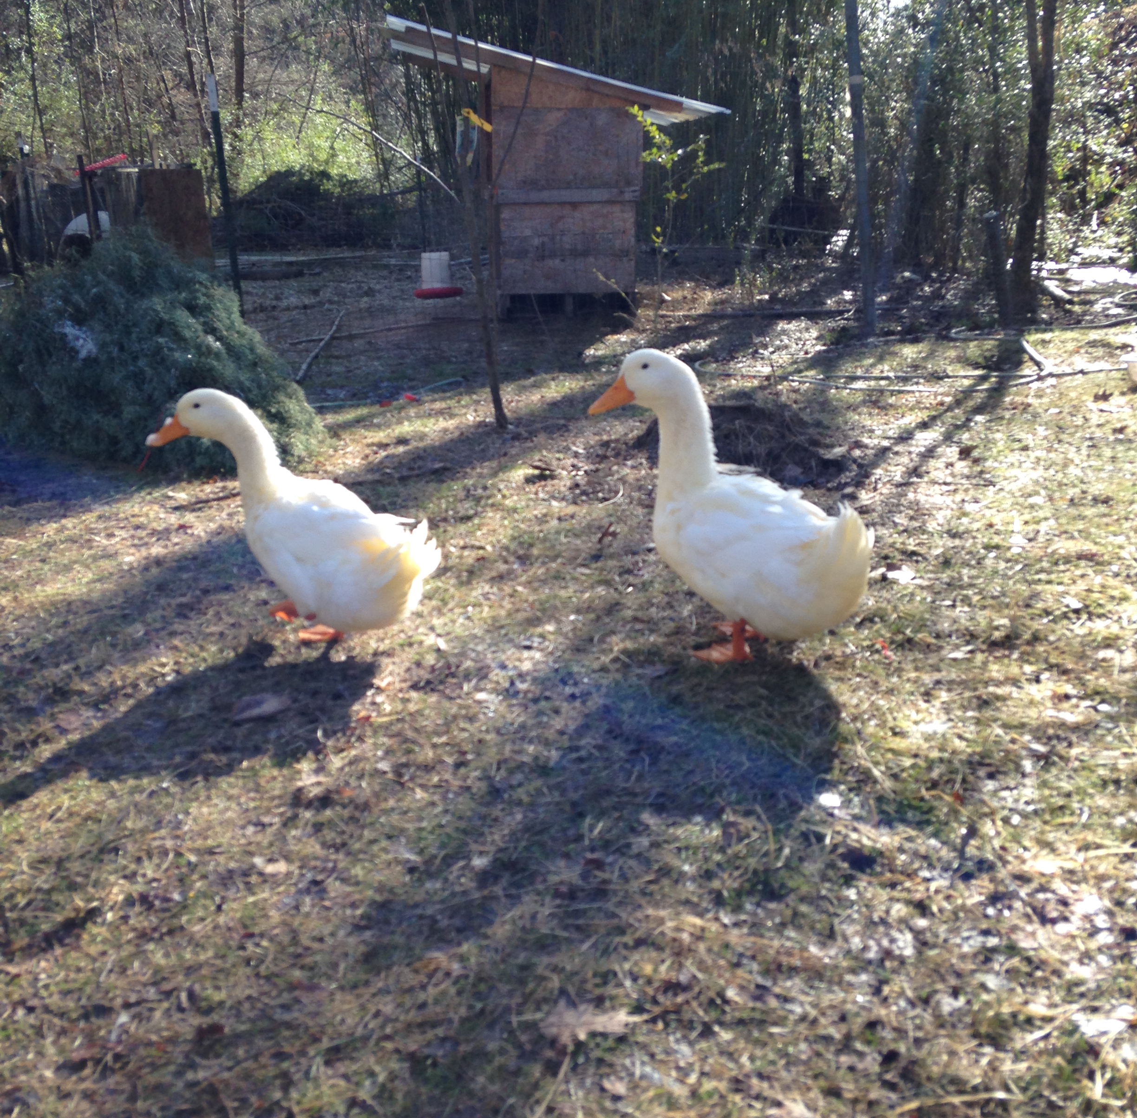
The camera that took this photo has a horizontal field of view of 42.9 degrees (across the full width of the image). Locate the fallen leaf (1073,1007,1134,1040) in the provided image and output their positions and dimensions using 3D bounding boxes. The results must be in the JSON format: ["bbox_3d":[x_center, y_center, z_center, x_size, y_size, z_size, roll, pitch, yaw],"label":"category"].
[{"bbox_3d":[0.558,0.485,1.509,0.064,0.012,0.040,0,15,0],"label":"fallen leaf"}]

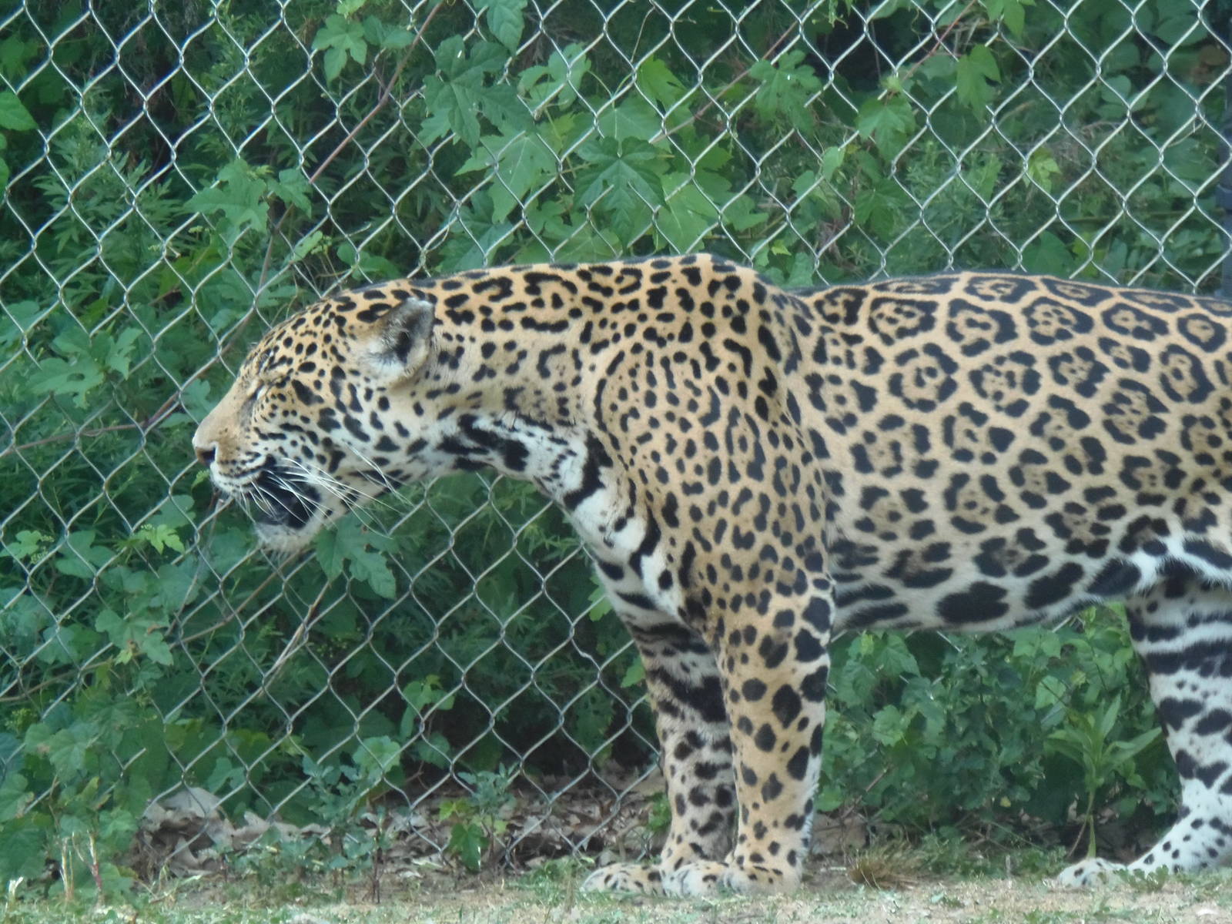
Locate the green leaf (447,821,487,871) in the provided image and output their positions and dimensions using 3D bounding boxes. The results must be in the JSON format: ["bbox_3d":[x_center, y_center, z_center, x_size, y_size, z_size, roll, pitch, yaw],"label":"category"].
[{"bbox_3d":[-0.139,0.359,9.290,0.038,0.047,0.030,0,2,0],"label":"green leaf"}]

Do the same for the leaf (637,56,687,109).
[{"bbox_3d":[0.043,-0.358,9.410,0.047,0.053,0.030,0,2,0],"label":"leaf"}]

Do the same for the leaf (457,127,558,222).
[{"bbox_3d":[-0.115,-0.305,10.520,0.104,0.094,0.040,1,4,0],"label":"leaf"}]

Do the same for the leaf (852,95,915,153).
[{"bbox_3d":[0.283,-0.355,10.440,0.066,0.060,0.030,1,4,0],"label":"leaf"}]

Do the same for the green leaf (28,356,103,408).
[{"bbox_3d":[-0.580,-0.084,10.460,0.080,0.053,0.045,1,4,0],"label":"green leaf"}]

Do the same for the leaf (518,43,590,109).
[{"bbox_3d":[-0.059,-0.365,9.400,0.067,0.063,0.030,0,2,0],"label":"leaf"}]

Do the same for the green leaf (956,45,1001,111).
[{"bbox_3d":[0.340,-0.360,9.310,0.043,0.061,0.030,0,2,0],"label":"green leaf"}]

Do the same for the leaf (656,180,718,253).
[{"bbox_3d":[0.067,-0.234,9.390,0.061,0.072,0.030,0,2,0],"label":"leaf"}]

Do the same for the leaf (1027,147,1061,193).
[{"bbox_3d":[0.454,-0.310,10.530,0.036,0.048,0.018,1,4,0],"label":"leaf"}]

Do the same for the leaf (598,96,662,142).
[{"bbox_3d":[0.013,-0.318,9.400,0.066,0.055,0.030,0,2,0],"label":"leaf"}]

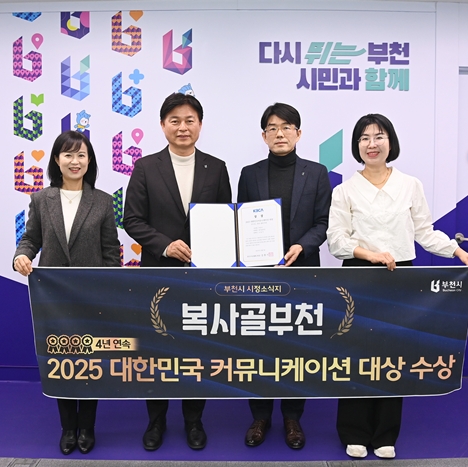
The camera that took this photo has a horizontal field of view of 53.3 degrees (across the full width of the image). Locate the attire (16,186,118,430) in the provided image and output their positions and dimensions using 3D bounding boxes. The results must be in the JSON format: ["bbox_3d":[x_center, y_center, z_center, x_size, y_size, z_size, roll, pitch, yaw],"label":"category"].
[{"bbox_3d":[-0.801,0.358,2.344,0.467,1.229,0.376,0,3,-11],"label":"attire"}]

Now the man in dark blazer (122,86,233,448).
[{"bbox_3d":[-0.282,0.158,2.375,0.528,1.755,0.426,0,3,-4],"label":"man in dark blazer"}]

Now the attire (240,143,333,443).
[{"bbox_3d":[0.256,0.284,2.411,0.487,1.427,0.386,1,3,3],"label":"attire"}]

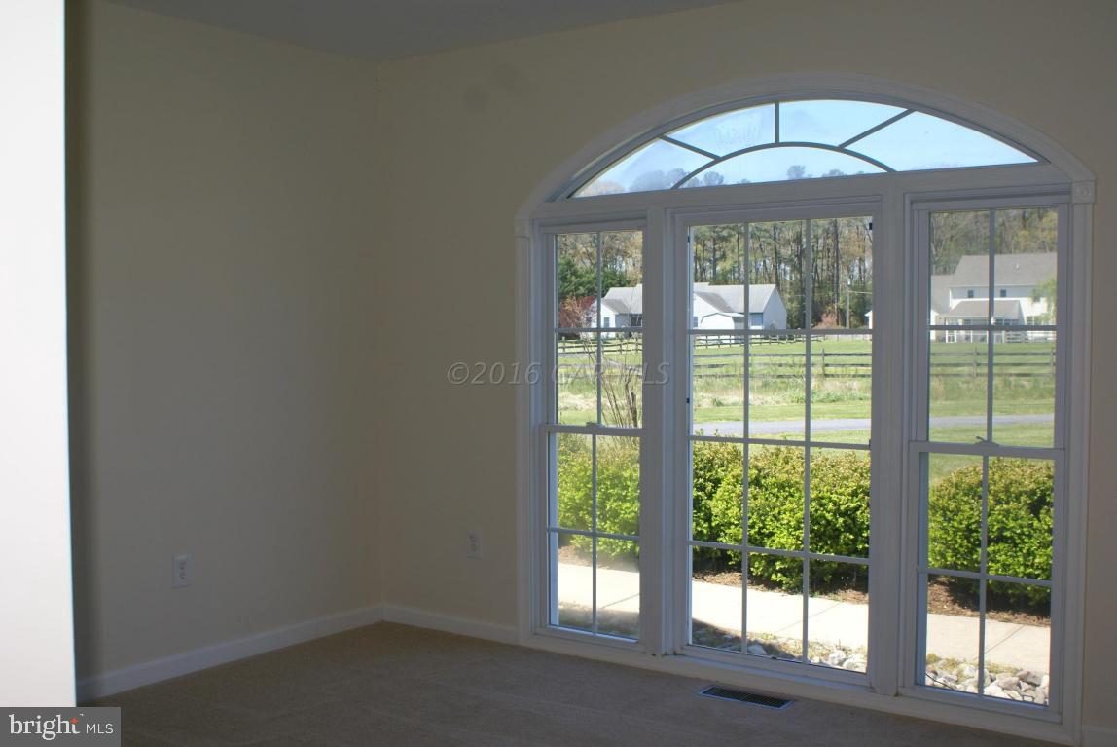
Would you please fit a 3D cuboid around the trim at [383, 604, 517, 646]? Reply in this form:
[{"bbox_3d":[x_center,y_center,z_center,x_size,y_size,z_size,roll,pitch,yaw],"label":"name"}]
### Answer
[{"bbox_3d":[-0.478,1.061,5.116,0.750,0.080,0.018,1,2,36],"label":"trim"}]

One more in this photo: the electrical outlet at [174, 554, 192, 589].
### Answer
[{"bbox_3d":[-1.391,0.731,4.488,0.010,0.116,0.073,1,2,36],"label":"electrical outlet"}]

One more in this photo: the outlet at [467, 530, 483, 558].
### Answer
[{"bbox_3d":[-0.348,0.706,5.014,0.073,0.116,0.010,1,2,36],"label":"outlet"}]

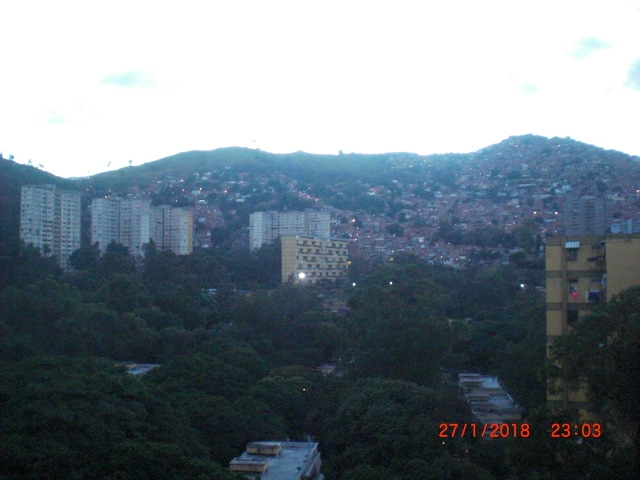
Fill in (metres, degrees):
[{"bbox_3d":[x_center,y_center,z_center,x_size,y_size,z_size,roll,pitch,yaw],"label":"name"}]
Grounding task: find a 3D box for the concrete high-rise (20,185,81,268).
[{"bbox_3d":[-157.401,-6.346,412.000,11.173,48.195,32.062,-1,-3,33],"label":"concrete high-rise"}]

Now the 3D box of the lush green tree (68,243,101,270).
[{"bbox_3d":[-131.728,9.628,393.000,16.471,15.804,15.556,1,-2,-19],"label":"lush green tree"}]

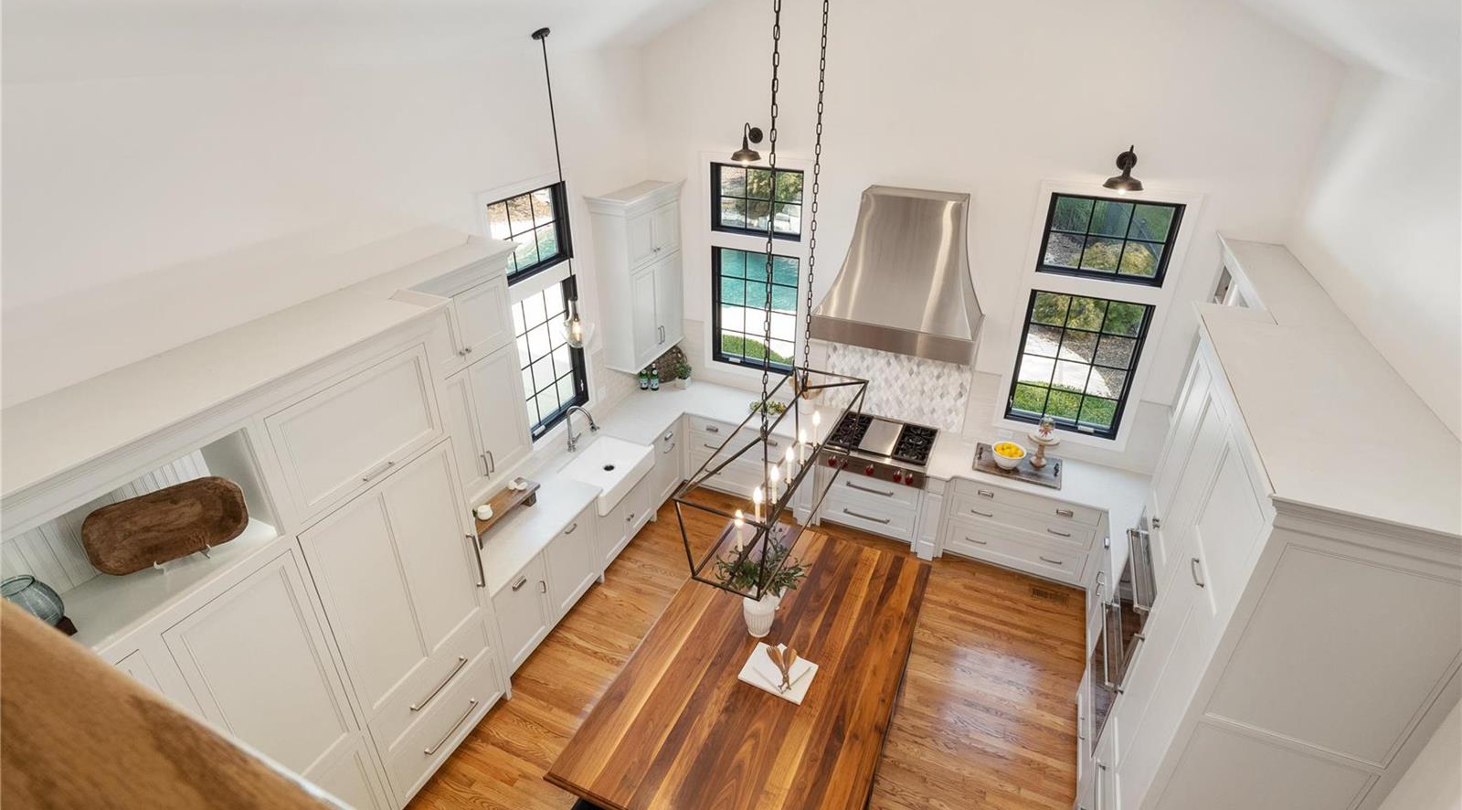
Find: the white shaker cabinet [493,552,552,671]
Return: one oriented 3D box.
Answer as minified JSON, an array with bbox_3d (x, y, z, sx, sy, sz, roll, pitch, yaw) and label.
[{"bbox_3d":[-1.719,1.428,4.724,0.590,0.770,0.510,12,31,20],"label":"white shaker cabinet"}]

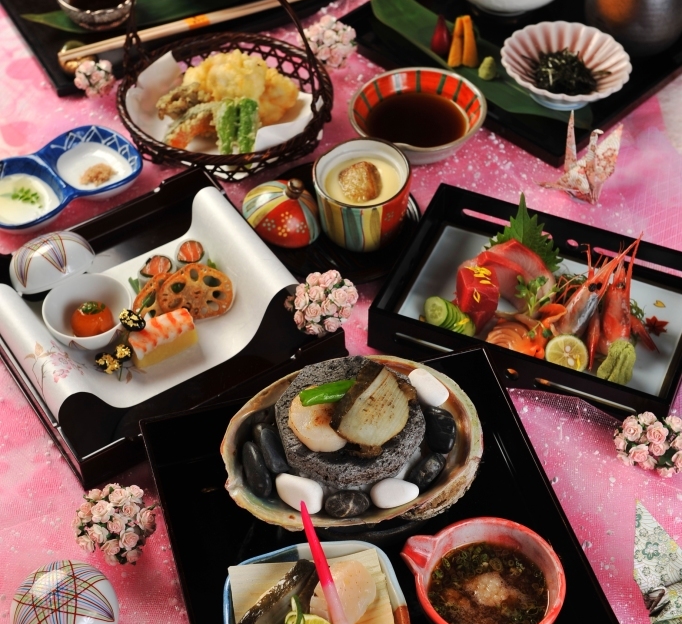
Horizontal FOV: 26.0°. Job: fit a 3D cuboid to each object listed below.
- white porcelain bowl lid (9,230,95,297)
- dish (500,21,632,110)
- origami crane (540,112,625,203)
[{"bbox_3d":[-0.215,-0.041,1.080,0.066,0.026,0.066,-20,26,10],"label":"white porcelain bowl lid"},{"bbox_3d":[0.183,-0.194,1.206,0.105,0.032,0.105,0,47,0],"label":"dish"},{"bbox_3d":[0.193,-0.122,1.174,0.066,0.058,0.047,-28,53,-23],"label":"origami crane"}]

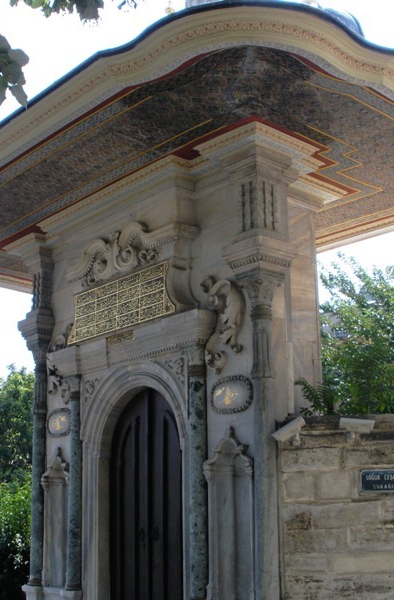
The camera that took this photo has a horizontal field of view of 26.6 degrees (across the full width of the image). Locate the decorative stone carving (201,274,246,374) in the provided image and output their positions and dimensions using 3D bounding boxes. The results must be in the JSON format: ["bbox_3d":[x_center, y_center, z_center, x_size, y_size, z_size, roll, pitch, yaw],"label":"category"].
[{"bbox_3d":[0.325,0.275,9.986,0.220,1.130,0.660,11,-18,-39],"label":"decorative stone carving"}]

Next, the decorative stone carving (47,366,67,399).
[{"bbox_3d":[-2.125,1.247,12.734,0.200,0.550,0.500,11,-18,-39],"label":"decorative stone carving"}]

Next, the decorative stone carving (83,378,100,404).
[{"bbox_3d":[-1.521,1.311,12.053,0.070,0.360,0.420,11,-18,-39],"label":"decorative stone carving"}]

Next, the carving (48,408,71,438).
[{"bbox_3d":[-2.089,1.862,12.642,0.080,0.450,0.700,11,-18,-39],"label":"carving"}]

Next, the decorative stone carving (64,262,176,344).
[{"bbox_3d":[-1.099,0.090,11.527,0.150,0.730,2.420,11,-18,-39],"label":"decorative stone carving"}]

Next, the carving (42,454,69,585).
[{"bbox_3d":[-2.073,3.173,12.238,0.200,1.900,0.700,11,-18,-39],"label":"carving"}]

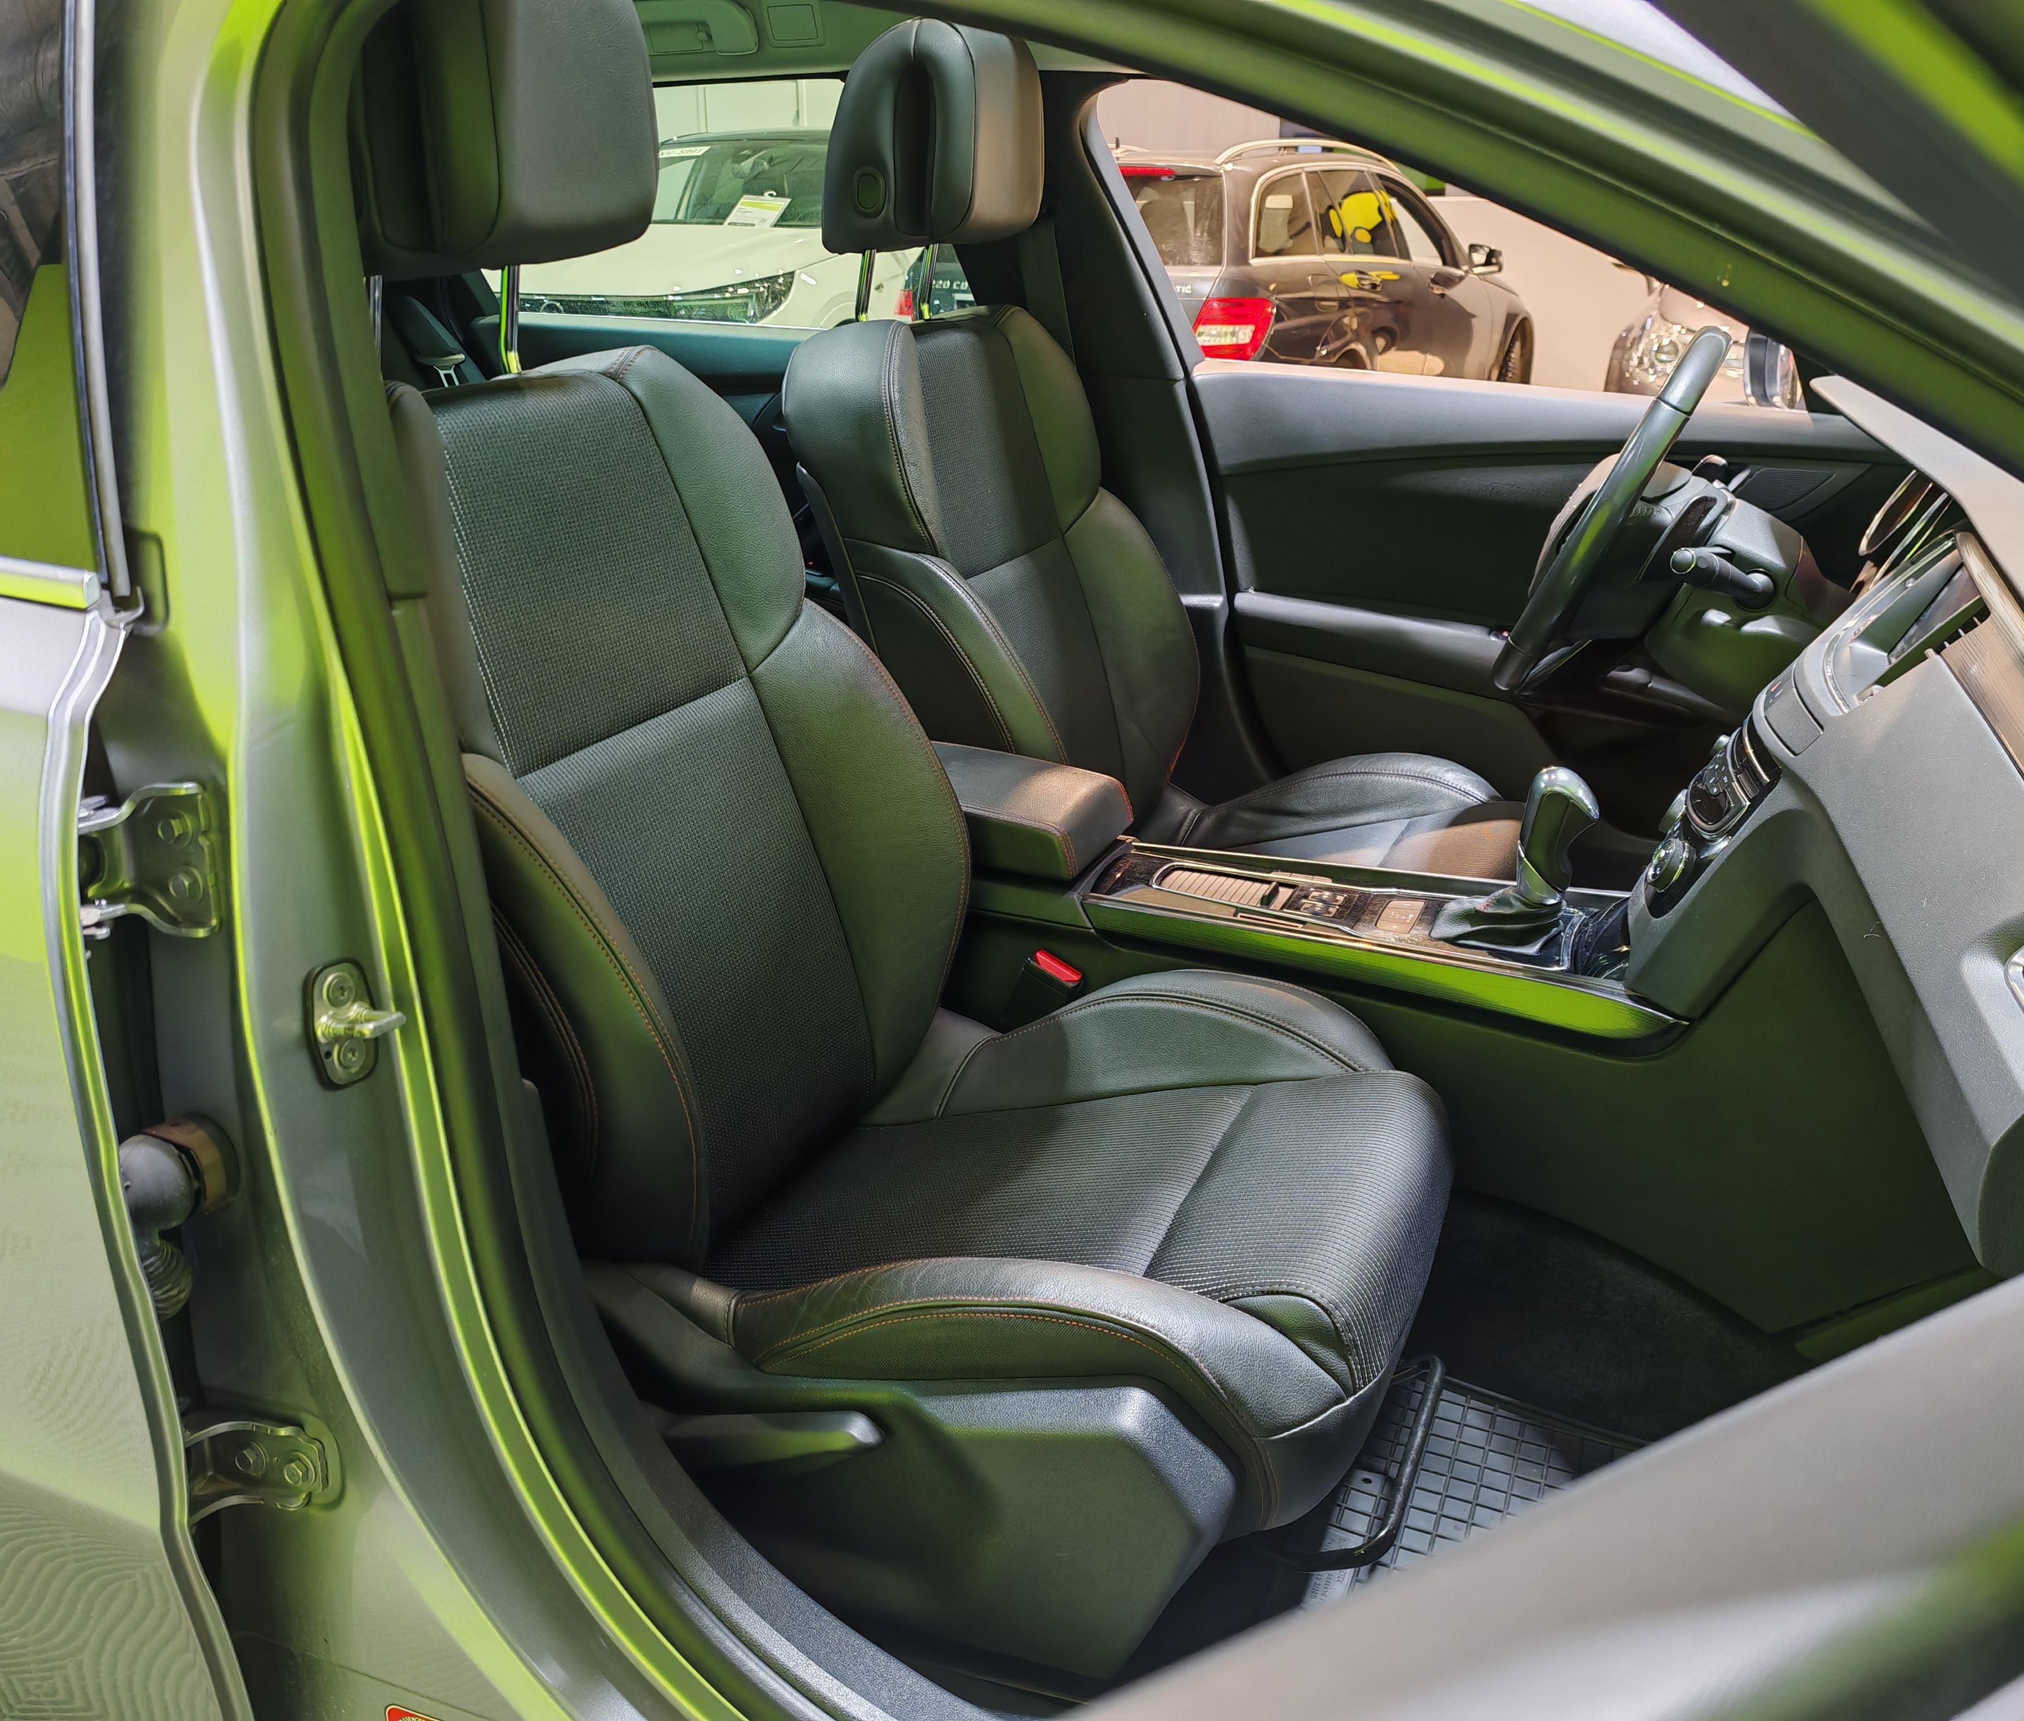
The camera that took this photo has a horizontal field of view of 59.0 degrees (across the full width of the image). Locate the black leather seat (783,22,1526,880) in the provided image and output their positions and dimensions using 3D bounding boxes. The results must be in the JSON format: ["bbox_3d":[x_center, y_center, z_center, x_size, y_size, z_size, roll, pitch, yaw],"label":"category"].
[{"bbox_3d":[0.204,-0.323,1.911,0.840,1.050,0.540,8,21,22],"label":"black leather seat"}]

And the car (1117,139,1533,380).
[{"bbox_3d":[1.292,-2.807,9.161,1.820,1.480,4.600,11,23,28],"label":"car"}]

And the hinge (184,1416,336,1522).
[{"bbox_3d":[-0.451,0.361,1.059,0.100,0.060,0.050,-4,20,-11],"label":"hinge"}]

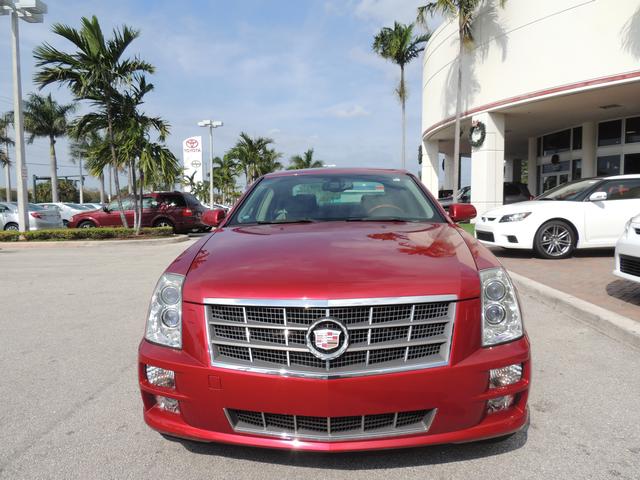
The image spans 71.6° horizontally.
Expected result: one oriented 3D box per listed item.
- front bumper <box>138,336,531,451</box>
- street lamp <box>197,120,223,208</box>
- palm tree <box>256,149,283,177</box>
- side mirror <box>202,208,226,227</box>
[{"bbox_3d":[0.044,0.579,1.855,1.820,0.360,0.560,0,4,3],"label":"front bumper"},{"bbox_3d":[-8.339,-5.271,34.285,1.950,8.020,1.700,0,4,4],"label":"street lamp"},{"bbox_3d":[-4.330,-4.815,38.000,2.700,6.040,2.700,0,4,0],"label":"palm tree"},{"bbox_3d":[-0.803,-0.167,3.360,0.200,0.140,0.130,0,4,4],"label":"side mirror"}]

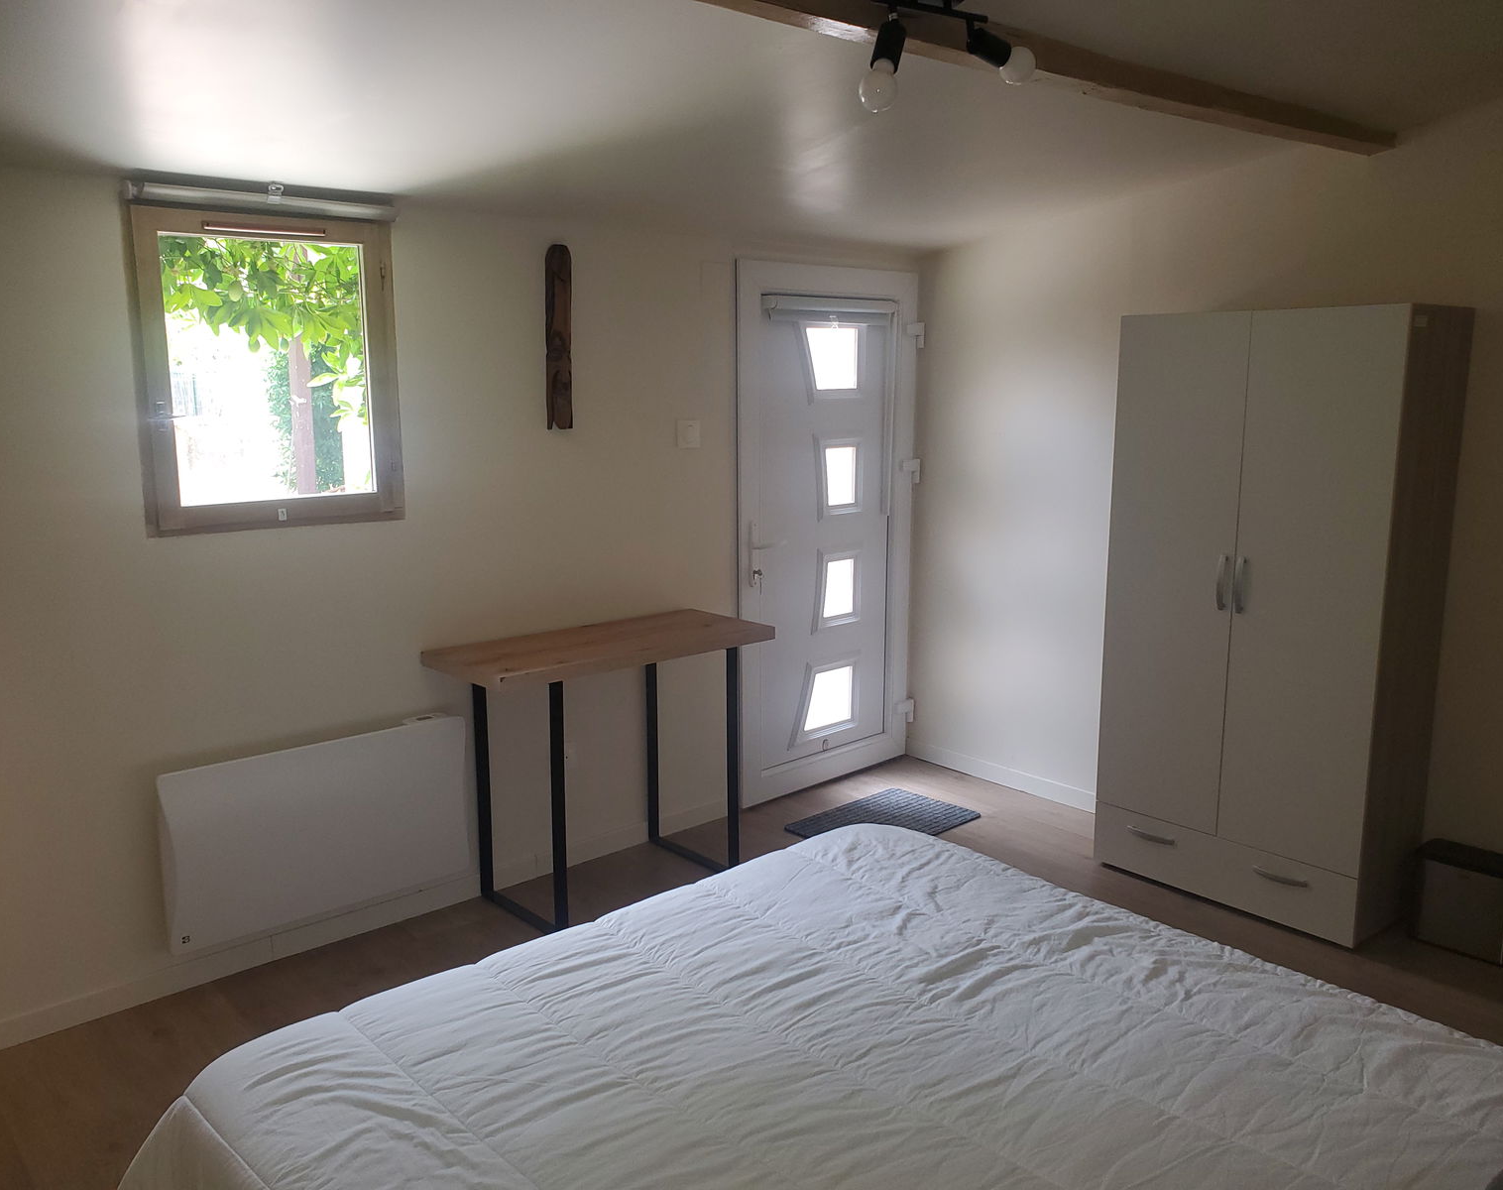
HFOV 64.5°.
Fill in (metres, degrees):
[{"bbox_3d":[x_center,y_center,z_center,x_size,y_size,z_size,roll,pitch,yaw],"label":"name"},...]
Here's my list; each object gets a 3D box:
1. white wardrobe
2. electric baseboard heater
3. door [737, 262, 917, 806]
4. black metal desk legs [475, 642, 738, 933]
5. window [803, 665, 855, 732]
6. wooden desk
[{"bbox_3d":[1.539,0.044,3.560,0.394,1.725,0.832,-8,13,-39],"label":"white wardrobe"},{"bbox_3d":[-1.153,0.609,3.204,0.826,0.468,0.101,-9,13,-42],"label":"electric baseboard heater"},{"bbox_3d":[0.288,-0.229,4.492,0.925,1.945,0.058,-9,13,-42],"label":"door"},{"bbox_3d":[-0.430,0.534,3.632,0.670,0.745,0.424,-9,13,-42],"label":"black metal desk legs"},{"bbox_3d":[0.297,0.393,4.572,0.260,0.219,0.020,-9,13,-42],"label":"window"},{"bbox_3d":[-0.430,0.517,3.632,0.987,0.779,0.427,-9,13,-42],"label":"wooden desk"}]

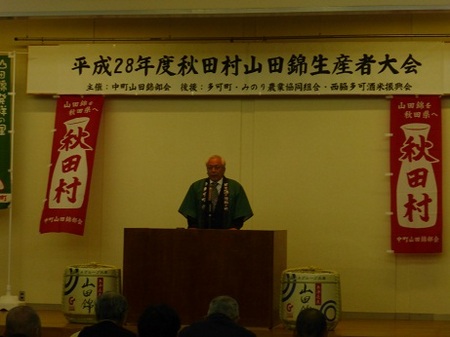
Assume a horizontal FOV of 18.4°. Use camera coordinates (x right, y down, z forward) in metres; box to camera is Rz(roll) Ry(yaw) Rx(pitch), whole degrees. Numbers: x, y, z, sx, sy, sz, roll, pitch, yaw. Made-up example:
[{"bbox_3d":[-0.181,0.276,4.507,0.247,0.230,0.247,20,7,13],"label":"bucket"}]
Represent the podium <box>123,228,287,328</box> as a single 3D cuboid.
[{"bbox_3d":[-0.200,1.129,14.475,1.529,0.979,0.854,0,-3,11],"label":"podium"}]

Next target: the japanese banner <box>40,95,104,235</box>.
[{"bbox_3d":[-1.764,-0.034,15.977,0.553,1.668,0.039,3,-14,13],"label":"japanese banner"}]

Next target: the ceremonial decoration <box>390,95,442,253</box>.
[{"bbox_3d":[2.133,0.067,15.461,0.567,1.746,0.029,0,-3,10],"label":"ceremonial decoration"}]

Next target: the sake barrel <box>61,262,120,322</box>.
[{"bbox_3d":[-1.388,1.307,14.624,0.622,0.601,0.622,1,-3,2],"label":"sake barrel"}]

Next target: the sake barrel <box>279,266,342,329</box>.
[{"bbox_3d":[0.865,1.311,13.998,0.609,0.606,0.609,0,-3,11],"label":"sake barrel"}]

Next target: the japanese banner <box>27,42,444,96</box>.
[{"bbox_3d":[0.059,-1.135,15.854,4.825,0.583,0.039,0,-3,10],"label":"japanese banner"}]

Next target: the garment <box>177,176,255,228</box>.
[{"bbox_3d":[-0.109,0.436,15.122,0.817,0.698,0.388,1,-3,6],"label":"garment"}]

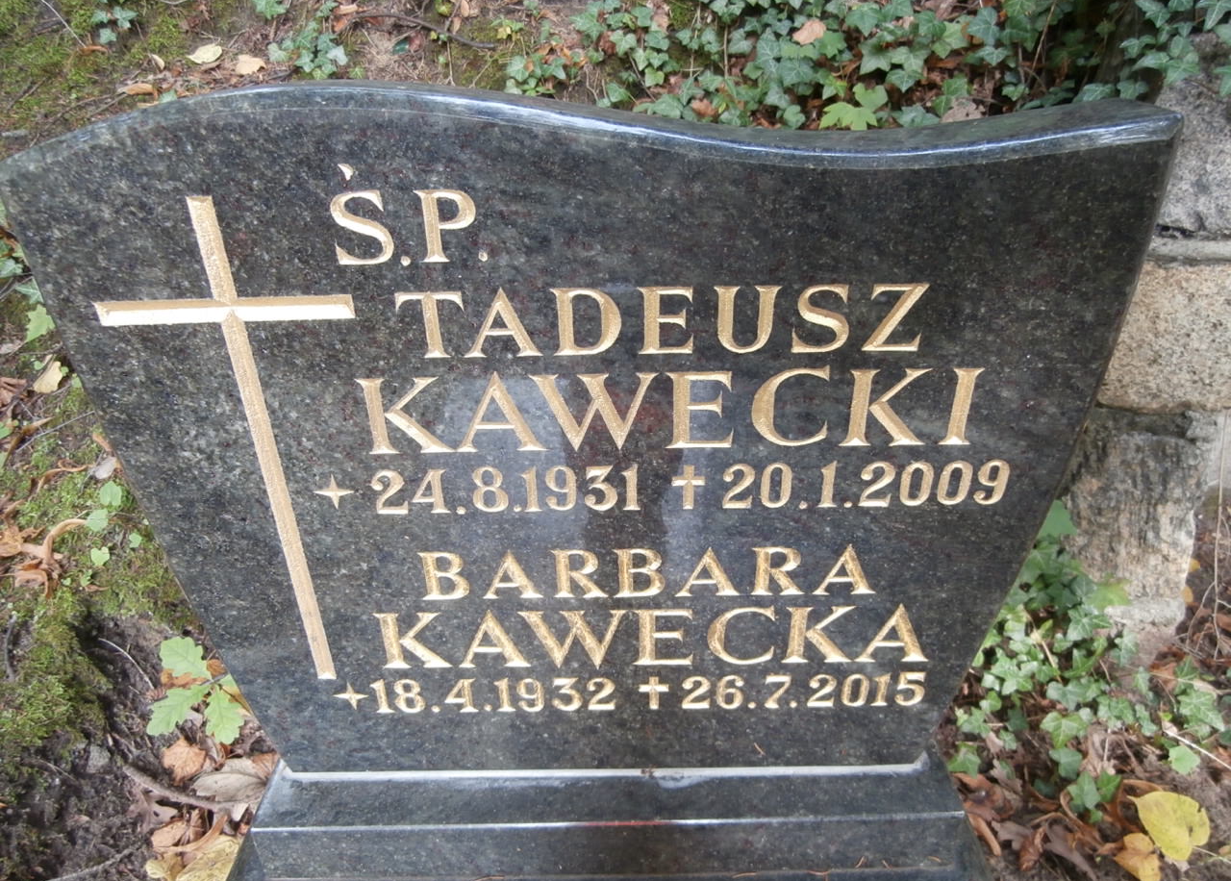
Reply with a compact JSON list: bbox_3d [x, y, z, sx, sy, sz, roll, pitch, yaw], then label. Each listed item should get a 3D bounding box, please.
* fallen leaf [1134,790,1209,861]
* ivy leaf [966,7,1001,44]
[{"bbox_3d":[0.650,0.446,1.006,0.080,0.018,0.086,-41,47,-23],"label":"fallen leaf"},{"bbox_3d":[0.547,-0.618,1.270,0.051,0.010,0.067,-9,74,-1],"label":"ivy leaf"}]

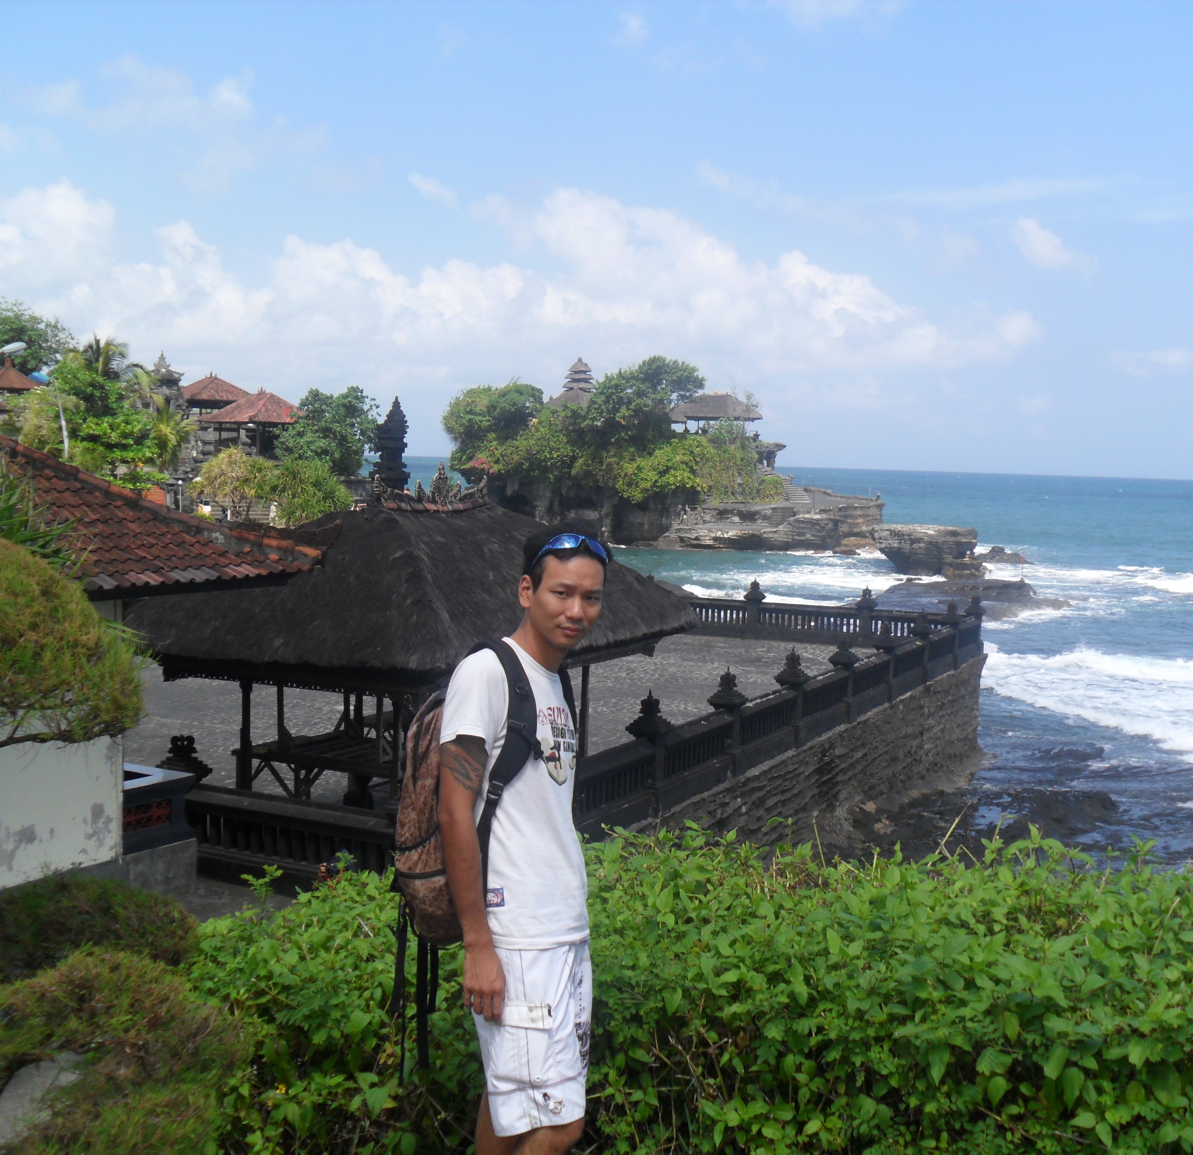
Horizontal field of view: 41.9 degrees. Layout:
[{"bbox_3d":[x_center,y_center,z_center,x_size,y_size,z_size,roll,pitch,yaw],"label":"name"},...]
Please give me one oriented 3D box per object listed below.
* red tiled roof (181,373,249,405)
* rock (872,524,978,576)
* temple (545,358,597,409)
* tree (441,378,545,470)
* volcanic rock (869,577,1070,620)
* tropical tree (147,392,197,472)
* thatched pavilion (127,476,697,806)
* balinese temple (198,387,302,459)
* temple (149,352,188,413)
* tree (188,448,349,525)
[{"bbox_3d":[-25.841,-12.818,106.000,4.300,2.100,4.500,4,5,25],"label":"red tiled roof"},{"bbox_3d":[29.694,-2.434,140.000,9.300,4.400,7.500,2,4,0],"label":"rock"},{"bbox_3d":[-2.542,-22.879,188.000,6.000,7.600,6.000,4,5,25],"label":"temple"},{"bbox_3d":[-11.897,-17.536,178.000,12.000,10.500,11.000,2,4,0],"label":"tree"},{"bbox_3d":[26.910,1.541,114.000,15.500,1.700,19.000,2,4,0],"label":"volcanic rock"},{"bbox_3d":[-21.790,-7.325,80.000,2.600,4.200,2.600,2,4,0],"label":"tropical tree"},{"bbox_3d":[-2.689,0.788,28.107,5.660,5.250,10.140,4,5,25],"label":"thatched pavilion"},{"bbox_3d":[-20.954,-9.333,94.000,4.200,4.400,4.800,4,5,25],"label":"balinese temple"},{"bbox_3d":[-26.919,-12.078,98.000,2.600,4.400,2.400,4,5,25],"label":"temple"},{"bbox_3d":[-16.484,-4.430,78.000,7.600,4.200,5.000,2,4,0],"label":"tree"}]

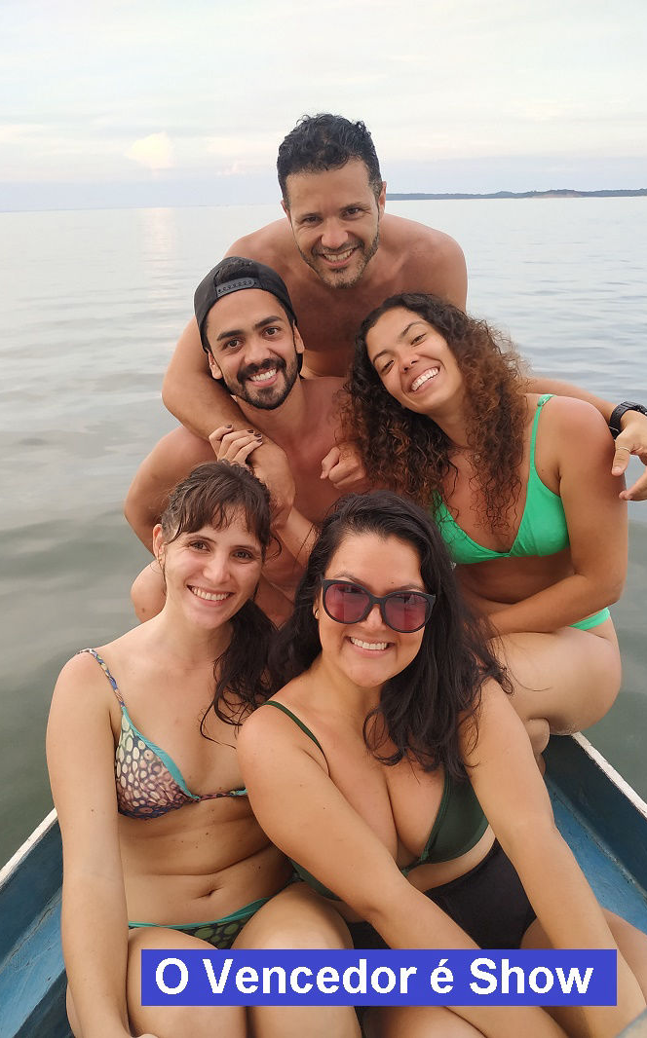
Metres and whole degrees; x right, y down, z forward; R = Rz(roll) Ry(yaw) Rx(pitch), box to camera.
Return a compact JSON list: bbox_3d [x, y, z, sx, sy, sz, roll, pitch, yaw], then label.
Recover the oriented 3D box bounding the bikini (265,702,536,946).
[{"bbox_3d":[0.136,0.465,1.115,0.390,0.530,0.290,-9,30,6],"label":"bikini"}]

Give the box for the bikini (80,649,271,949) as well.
[{"bbox_3d":[-0.155,0.422,1.105,0.350,0.540,0.250,-5,22,-5],"label":"bikini"}]

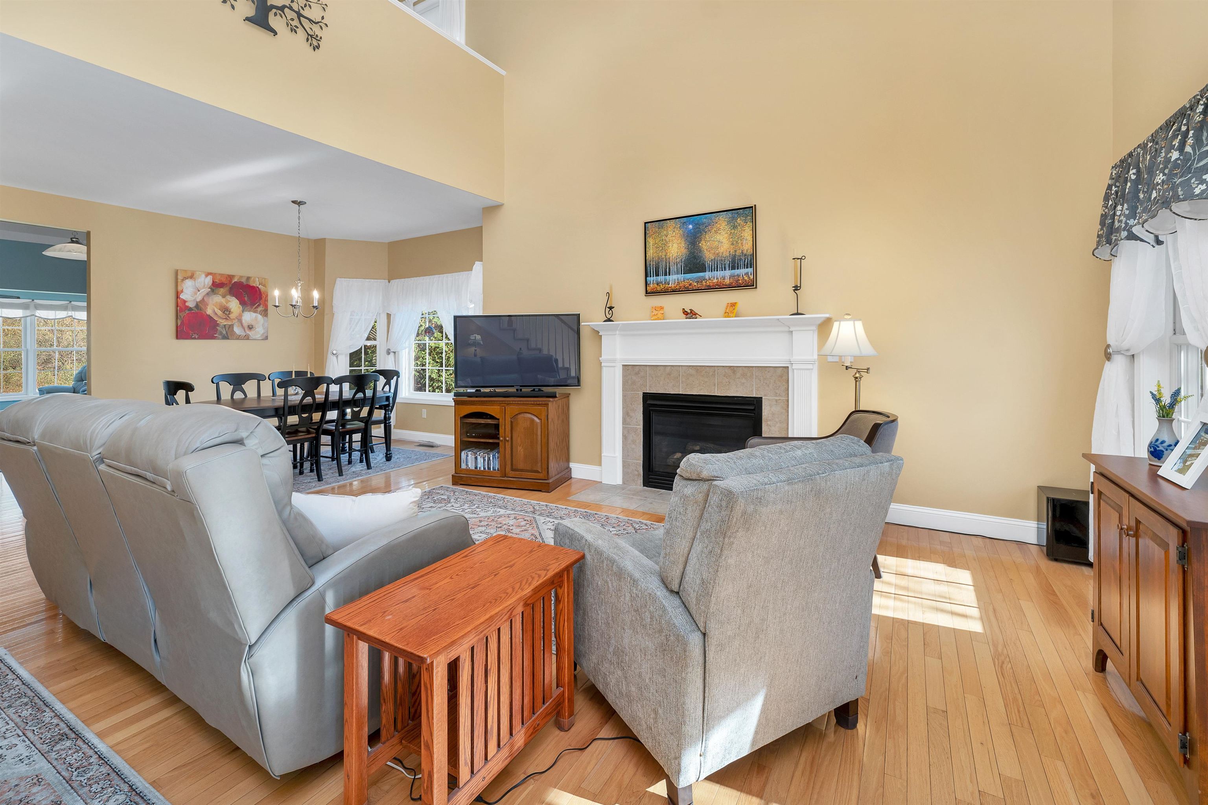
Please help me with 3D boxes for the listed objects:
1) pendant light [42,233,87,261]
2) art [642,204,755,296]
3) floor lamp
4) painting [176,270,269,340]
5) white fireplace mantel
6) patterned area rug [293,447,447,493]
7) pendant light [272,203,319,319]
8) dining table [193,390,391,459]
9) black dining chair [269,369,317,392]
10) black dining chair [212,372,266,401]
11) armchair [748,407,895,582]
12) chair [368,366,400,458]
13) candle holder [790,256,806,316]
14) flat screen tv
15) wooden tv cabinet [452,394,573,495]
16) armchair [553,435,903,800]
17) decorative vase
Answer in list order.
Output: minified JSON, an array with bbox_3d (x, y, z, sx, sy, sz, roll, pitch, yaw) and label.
[{"bbox_3d":[-5.800,-1.687,5.150,0.480,0.220,0.480,3,6,30],"label":"pendant light"},{"bbox_3d":[0.746,-1.202,3.777,0.930,0.620,0.040,3,8,29],"label":"art"},{"bbox_3d":[1.673,0.122,3.203,0.400,1.480,0.400,4,8,31],"label":"floor lamp"},{"bbox_3d":[-4.531,-1.144,5.633,0.040,0.775,0.890,3,6,32],"label":"painting"},{"bbox_3d":[0.749,0.069,3.834,1.998,1.460,0.200,3,6,27],"label":"white fireplace mantel"},{"bbox_3d":[-3.055,0.686,4.789,1.533,0.012,2.440,3,6,30],"label":"patterned area rug"},{"bbox_3d":[-3.019,-1.405,4.661,0.470,1.140,0.470,4,8,31],"label":"pendant light"},{"bbox_3d":[-3.126,0.345,4.818,1.020,0.760,1.750,4,8,31],"label":"dining table"},{"bbox_3d":[-3.280,0.164,5.120,0.520,0.980,0.470,3,6,30],"label":"black dining chair"},{"bbox_3d":[-3.721,0.206,5.019,0.520,1.000,0.480,4,8,31],"label":"black dining chair"},{"bbox_3d":[1.275,0.488,2.830,0.710,0.850,0.650,0,7,3],"label":"armchair"},{"bbox_3d":[-2.715,0.147,5.426,0.480,1.000,0.520,4,8,31],"label":"chair"},{"bbox_3d":[1.440,-0.847,3.480,0.115,0.460,0.115,3,6,27],"label":"candle holder"},{"bbox_3d":[-0.814,-0.485,4.430,1.200,0.700,0.070,1,7,9],"label":"flat screen tv"},{"bbox_3d":[-0.837,0.343,4.376,0.933,0.790,0.481,1,5,16],"label":"wooden tv cabinet"},{"bbox_3d":[0.361,0.586,1.672,0.760,0.960,0.860,-4,8,-28],"label":"armchair"},{"bbox_3d":[2.059,0.144,1.730,0.085,0.175,0.085,0,5,0],"label":"decorative vase"}]

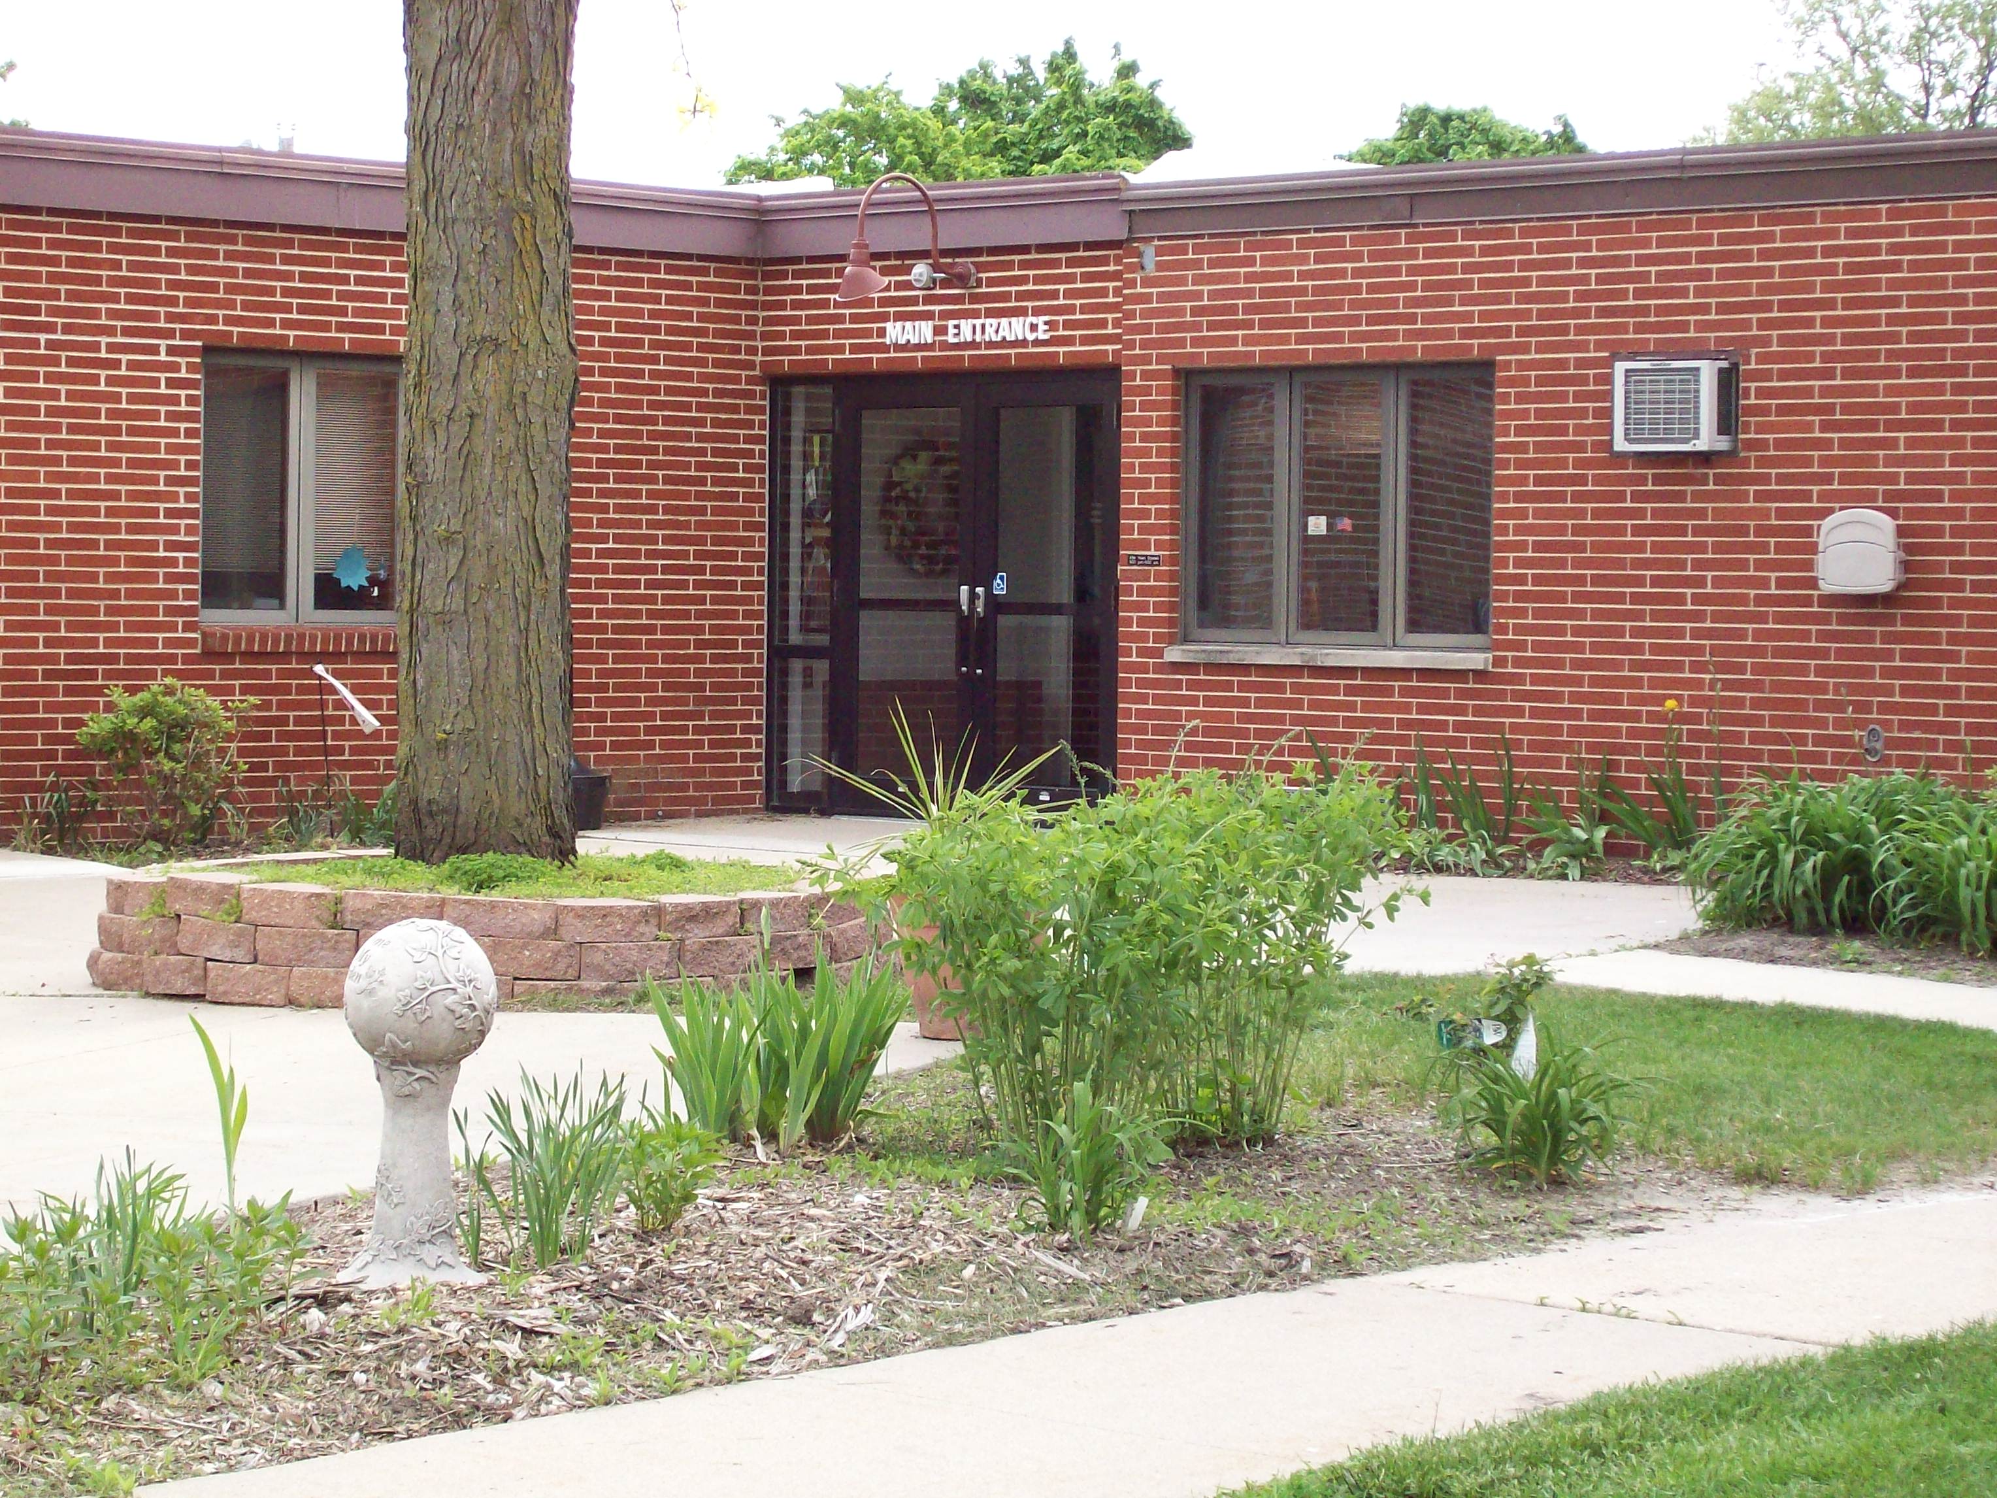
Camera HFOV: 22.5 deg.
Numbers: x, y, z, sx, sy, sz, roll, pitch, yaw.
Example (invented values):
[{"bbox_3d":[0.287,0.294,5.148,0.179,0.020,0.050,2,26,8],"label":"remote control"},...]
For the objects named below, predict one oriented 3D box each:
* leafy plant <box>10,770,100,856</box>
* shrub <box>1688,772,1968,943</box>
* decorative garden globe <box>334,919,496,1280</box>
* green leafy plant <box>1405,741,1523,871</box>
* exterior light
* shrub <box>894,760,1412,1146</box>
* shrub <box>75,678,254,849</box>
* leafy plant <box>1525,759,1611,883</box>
[{"bbox_3d":[-3.871,0.259,20.600,0.360,0.340,0.320,1,2,0],"label":"leafy plant"},{"bbox_3d":[2.763,0.355,16.800,0.930,0.540,0.820,1,2,0],"label":"shrub"},{"bbox_3d":[-0.961,0.577,8.330,0.255,0.592,0.255,0,2,-7],"label":"decorative garden globe"},{"bbox_3d":[1.900,0.213,20.615,0.430,0.540,0.340,3,3,44],"label":"green leafy plant"},{"bbox_3d":[-0.413,-2.314,22.759,0.250,0.600,0.820,3,3,45],"label":"exterior light"},{"bbox_3d":[0.291,0.399,10.300,1.020,0.780,0.850,1,2,0],"label":"shrub"},{"bbox_3d":[-3.473,0.047,20.900,0.740,0.684,0.650,0,2,-9],"label":"shrub"},{"bbox_3d":[2.303,0.287,20.300,0.340,0.470,0.330,1,2,0],"label":"leafy plant"}]

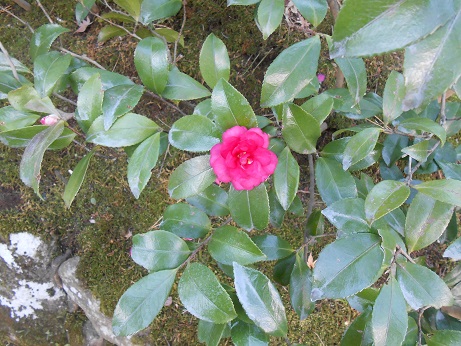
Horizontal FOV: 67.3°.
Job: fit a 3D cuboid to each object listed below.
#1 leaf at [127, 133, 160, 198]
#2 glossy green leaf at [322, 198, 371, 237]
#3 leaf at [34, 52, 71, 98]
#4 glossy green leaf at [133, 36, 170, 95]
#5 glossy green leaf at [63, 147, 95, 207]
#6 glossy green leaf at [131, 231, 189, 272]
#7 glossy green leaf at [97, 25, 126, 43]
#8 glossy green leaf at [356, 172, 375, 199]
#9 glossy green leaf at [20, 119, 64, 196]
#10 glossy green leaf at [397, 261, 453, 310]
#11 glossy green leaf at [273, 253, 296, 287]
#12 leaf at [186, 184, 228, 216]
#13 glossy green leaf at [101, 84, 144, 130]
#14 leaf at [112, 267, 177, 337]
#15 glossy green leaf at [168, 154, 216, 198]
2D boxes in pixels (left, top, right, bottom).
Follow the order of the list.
[{"bbox_3d":[-0.111,-0.009,0.440,0.036,0.013,0.087,21,96,12],"label":"leaf"},{"bbox_3d":[0.121,0.047,0.362,0.048,0.013,0.040,15,78,18],"label":"glossy green leaf"},{"bbox_3d":[-0.196,-0.108,0.383,0.032,0.014,0.062,13,76,1],"label":"leaf"},{"bbox_3d":[-0.102,-0.140,0.458,0.045,0.013,0.080,-10,94,-9],"label":"glossy green leaf"},{"bbox_3d":[-0.195,0.008,0.450,0.028,0.010,0.089,40,107,40],"label":"glossy green leaf"},{"bbox_3d":[-0.079,0.088,0.390,0.070,0.010,0.049,0,73,8],"label":"glossy green leaf"},{"bbox_3d":[-0.187,-0.220,0.550,0.047,0.010,0.026,-14,43,0],"label":"glossy green leaf"},{"bbox_3d":[0.183,0.027,0.460,0.030,0.012,0.056,-15,79,13],"label":"glossy green leaf"},{"bbox_3d":[-0.225,-0.017,0.415,0.034,0.018,0.093,21,96,23],"label":"glossy green leaf"},{"bbox_3d":[0.235,0.136,0.420,0.081,0.012,0.043,36,75,-6],"label":"glossy green leaf"},{"bbox_3d":[0.067,0.117,0.420,0.028,0.010,0.047,26,103,15],"label":"glossy green leaf"},{"bbox_3d":[-0.022,0.035,0.443,0.068,0.012,0.043,29,78,13],"label":"leaf"},{"bbox_3d":[-0.133,-0.081,0.430,0.037,0.013,0.070,40,90,16],"label":"glossy green leaf"},{"bbox_3d":[-0.091,0.137,0.365,0.045,0.012,0.102,44,96,11],"label":"leaf"},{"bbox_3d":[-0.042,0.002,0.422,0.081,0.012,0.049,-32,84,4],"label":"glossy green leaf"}]

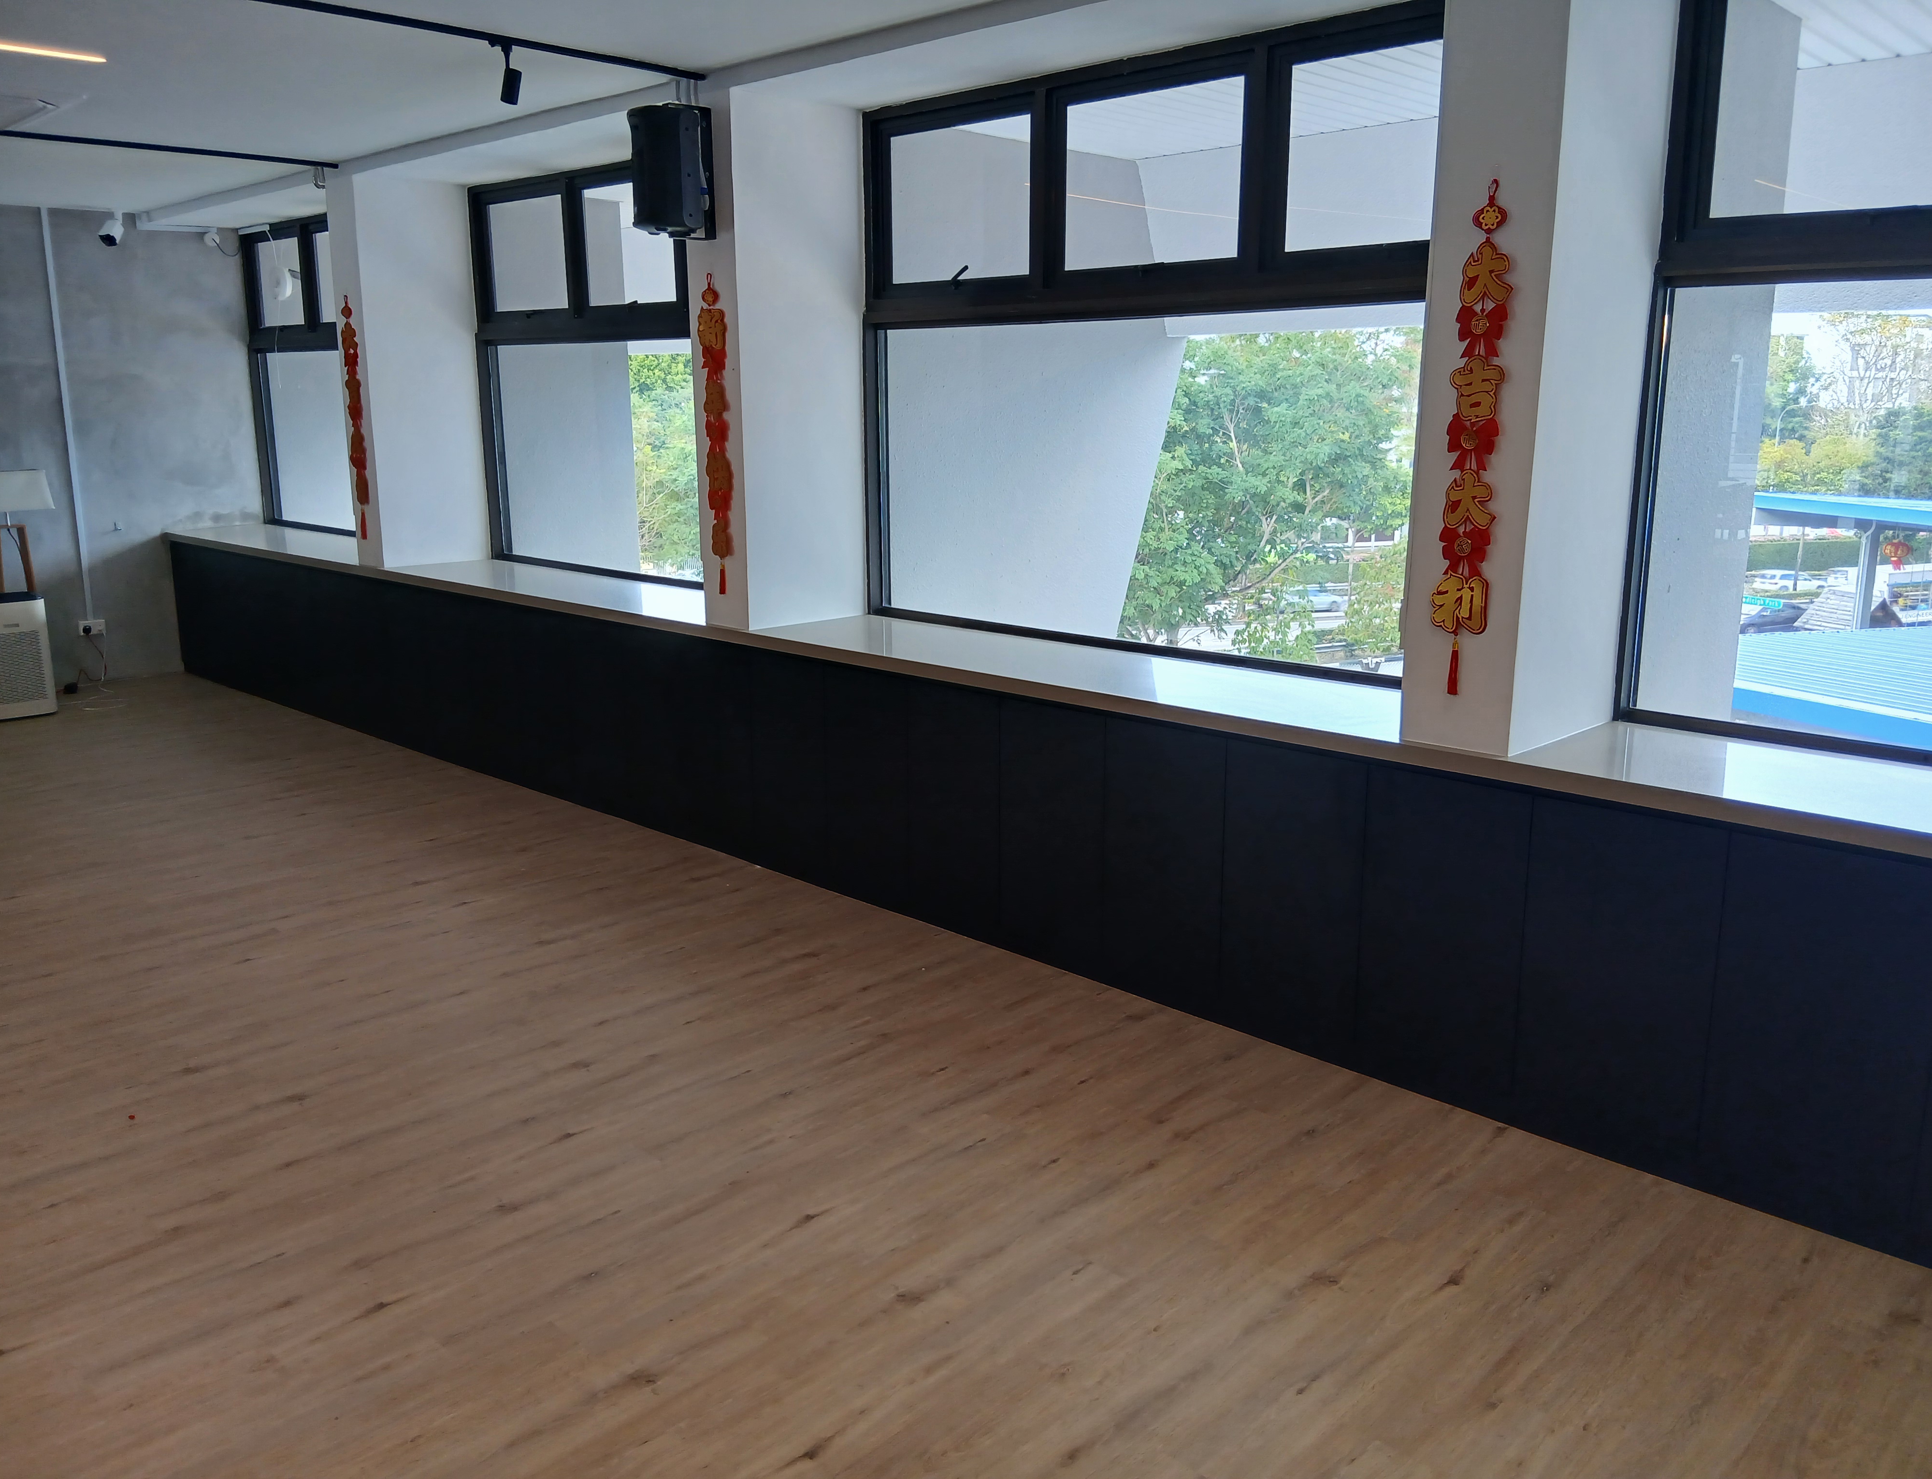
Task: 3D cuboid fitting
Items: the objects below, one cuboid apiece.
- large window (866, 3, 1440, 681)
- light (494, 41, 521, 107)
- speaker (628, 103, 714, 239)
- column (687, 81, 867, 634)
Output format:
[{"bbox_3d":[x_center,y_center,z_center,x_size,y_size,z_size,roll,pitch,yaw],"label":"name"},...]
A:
[{"bbox_3d":[0.558,-1.143,4.548,2.457,1.759,0.110,12,18,43],"label":"large window"},{"bbox_3d":[-1.336,-1.940,4.317,0.055,0.175,0.070,12,18,43],"label":"light"},{"bbox_3d":[-0.951,-1.827,4.760,0.240,0.385,0.250,0,13,0],"label":"speaker"},{"bbox_3d":[-0.653,-1.301,5.239,0.265,1.759,0.571,12,18,43],"label":"column"}]

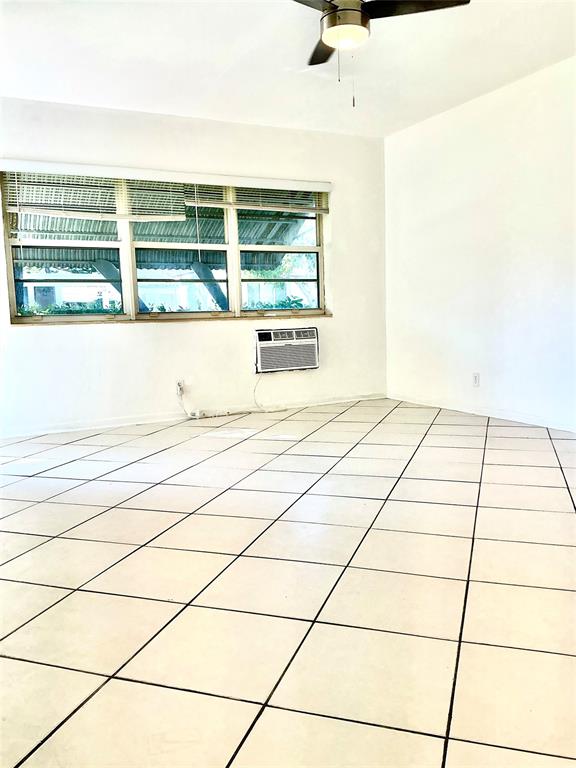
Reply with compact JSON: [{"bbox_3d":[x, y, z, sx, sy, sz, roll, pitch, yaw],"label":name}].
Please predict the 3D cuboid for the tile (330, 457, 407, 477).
[{"bbox_3d":[0.461,0.476,3.496,0.396,0.012,0.396,0,6,19],"label":"tile"}]

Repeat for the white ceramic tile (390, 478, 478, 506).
[{"bbox_3d":[0.713,0.523,2.992,0.396,0.012,0.396,0,6,19],"label":"white ceramic tile"}]

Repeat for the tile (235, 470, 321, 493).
[{"bbox_3d":[-0.045,0.516,3.247,0.396,0.012,0.396,0,6,19],"label":"tile"}]

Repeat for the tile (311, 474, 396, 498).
[{"bbox_3d":[0.341,0.533,3.191,0.400,0.015,0.400,0,6,19],"label":"tile"}]

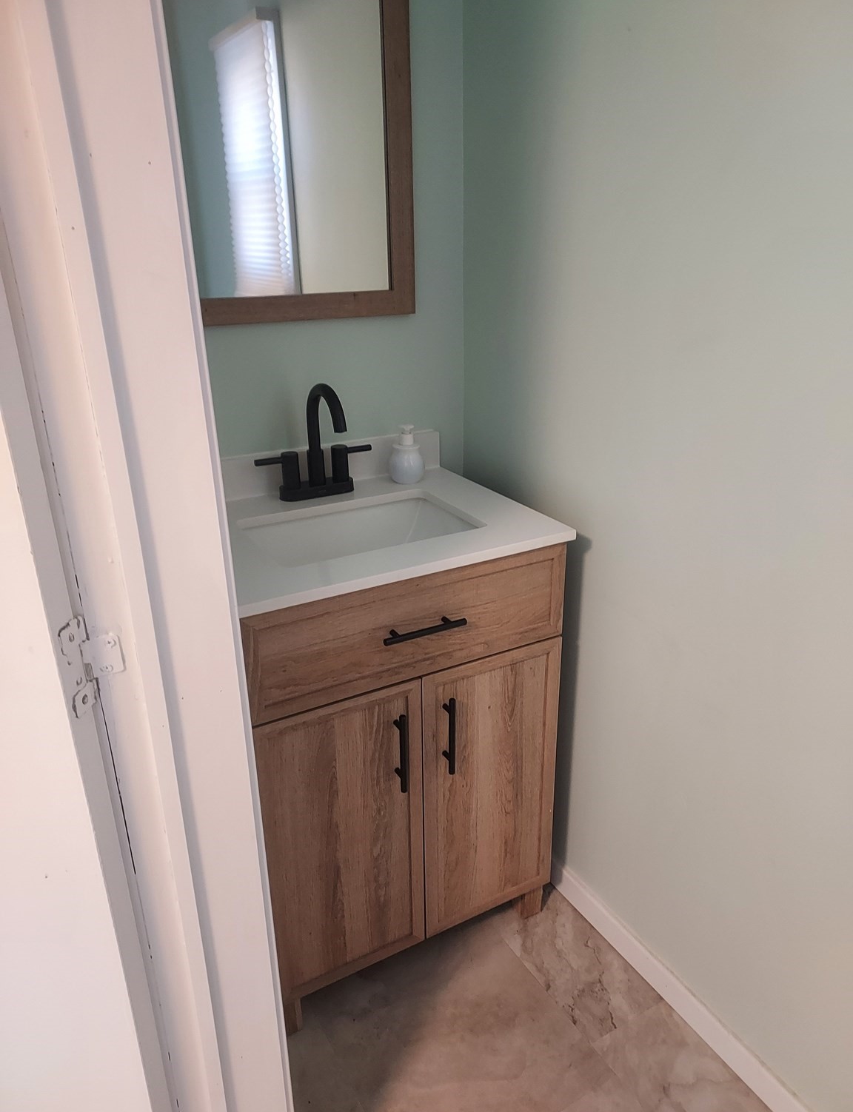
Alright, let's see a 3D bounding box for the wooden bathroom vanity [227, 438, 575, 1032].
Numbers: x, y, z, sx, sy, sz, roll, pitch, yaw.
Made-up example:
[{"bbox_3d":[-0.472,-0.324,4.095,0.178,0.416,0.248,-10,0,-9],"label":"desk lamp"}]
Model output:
[{"bbox_3d":[-0.119,0.315,1.556,0.613,0.964,0.512,-12,24,-26],"label":"wooden bathroom vanity"}]

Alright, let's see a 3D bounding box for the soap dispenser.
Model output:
[{"bbox_3d":[-0.041,-0.211,1.624,0.072,0.117,0.072,-1,22,0],"label":"soap dispenser"}]

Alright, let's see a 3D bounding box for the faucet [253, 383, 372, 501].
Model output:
[{"bbox_3d":[-0.187,-0.207,1.472,0.242,0.226,0.185,-12,24,-26],"label":"faucet"}]

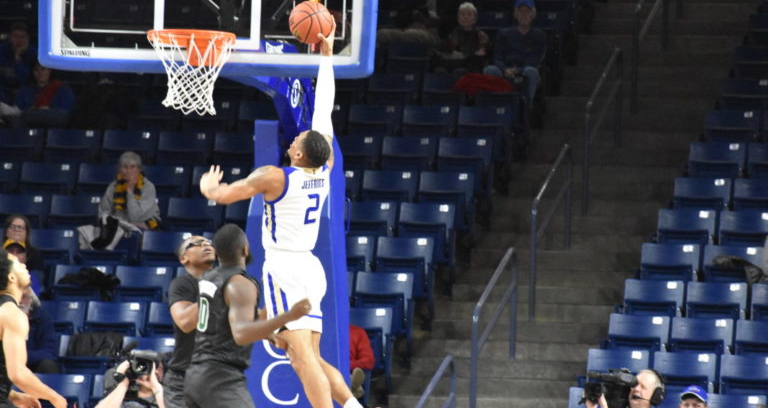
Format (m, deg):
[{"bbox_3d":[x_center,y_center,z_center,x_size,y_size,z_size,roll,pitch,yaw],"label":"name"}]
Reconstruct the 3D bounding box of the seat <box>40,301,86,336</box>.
[{"bbox_3d":[-2.709,1.195,44.195,0.510,0.820,0.500,1,-3,13],"label":"seat"}]

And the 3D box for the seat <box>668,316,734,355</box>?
[{"bbox_3d":[2.479,1.312,42.978,0.510,0.820,0.500,1,-3,13],"label":"seat"}]

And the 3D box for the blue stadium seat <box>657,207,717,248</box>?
[{"bbox_3d":[2.487,0.453,45.408,0.510,0.820,0.500,1,-3,13],"label":"blue stadium seat"}]

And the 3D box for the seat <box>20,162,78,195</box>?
[{"bbox_3d":[-2.978,0.026,47.527,0.500,0.780,0.500,1,-2,12],"label":"seat"}]

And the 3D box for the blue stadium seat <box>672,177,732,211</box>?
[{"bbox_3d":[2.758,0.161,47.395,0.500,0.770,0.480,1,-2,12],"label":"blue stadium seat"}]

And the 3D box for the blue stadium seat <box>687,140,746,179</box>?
[{"bbox_3d":[2.833,-0.126,46.949,0.510,0.820,0.500,1,-3,13],"label":"blue stadium seat"}]

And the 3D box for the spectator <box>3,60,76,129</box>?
[{"bbox_3d":[-3.181,-0.751,49.044,0.600,1.138,0.750,1,-3,13],"label":"spectator"}]

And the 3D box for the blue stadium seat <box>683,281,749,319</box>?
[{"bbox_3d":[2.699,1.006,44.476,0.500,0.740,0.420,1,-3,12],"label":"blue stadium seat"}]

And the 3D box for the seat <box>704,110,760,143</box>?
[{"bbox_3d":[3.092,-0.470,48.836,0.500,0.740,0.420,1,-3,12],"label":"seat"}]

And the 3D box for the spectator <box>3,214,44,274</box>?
[{"bbox_3d":[-3.108,0.698,45.711,0.520,1.220,0.780,1,-2,12],"label":"spectator"}]

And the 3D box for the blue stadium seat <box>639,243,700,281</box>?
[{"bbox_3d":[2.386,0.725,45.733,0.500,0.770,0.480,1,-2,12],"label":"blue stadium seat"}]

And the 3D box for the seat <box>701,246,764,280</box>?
[{"bbox_3d":[2.836,0.731,44.568,0.510,0.780,0.500,1,-2,12],"label":"seat"}]

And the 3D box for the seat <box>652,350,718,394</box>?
[{"bbox_3d":[2.300,1.542,42.030,0.510,0.780,0.500,1,-2,12],"label":"seat"}]

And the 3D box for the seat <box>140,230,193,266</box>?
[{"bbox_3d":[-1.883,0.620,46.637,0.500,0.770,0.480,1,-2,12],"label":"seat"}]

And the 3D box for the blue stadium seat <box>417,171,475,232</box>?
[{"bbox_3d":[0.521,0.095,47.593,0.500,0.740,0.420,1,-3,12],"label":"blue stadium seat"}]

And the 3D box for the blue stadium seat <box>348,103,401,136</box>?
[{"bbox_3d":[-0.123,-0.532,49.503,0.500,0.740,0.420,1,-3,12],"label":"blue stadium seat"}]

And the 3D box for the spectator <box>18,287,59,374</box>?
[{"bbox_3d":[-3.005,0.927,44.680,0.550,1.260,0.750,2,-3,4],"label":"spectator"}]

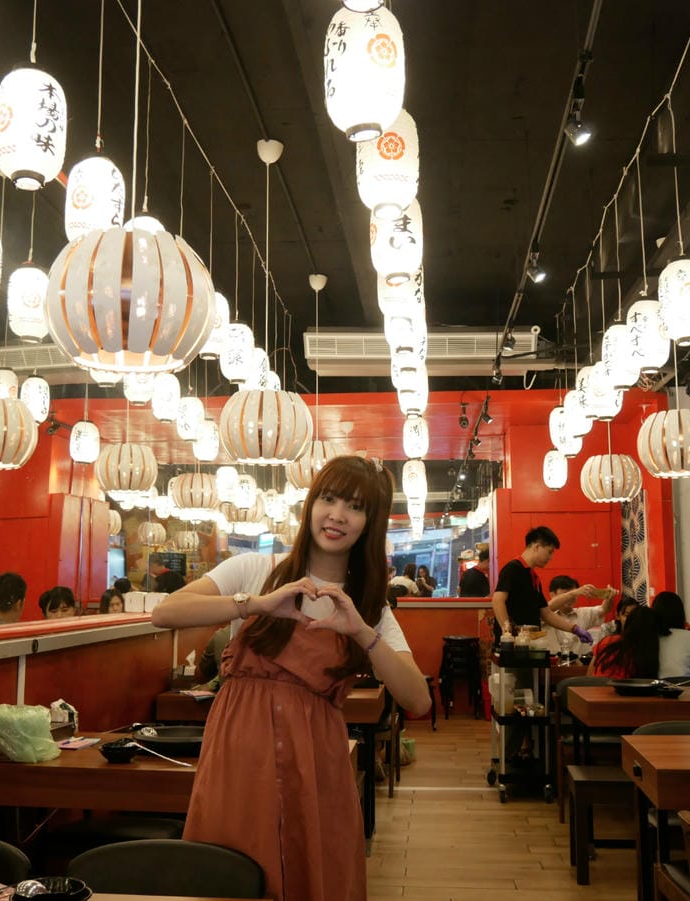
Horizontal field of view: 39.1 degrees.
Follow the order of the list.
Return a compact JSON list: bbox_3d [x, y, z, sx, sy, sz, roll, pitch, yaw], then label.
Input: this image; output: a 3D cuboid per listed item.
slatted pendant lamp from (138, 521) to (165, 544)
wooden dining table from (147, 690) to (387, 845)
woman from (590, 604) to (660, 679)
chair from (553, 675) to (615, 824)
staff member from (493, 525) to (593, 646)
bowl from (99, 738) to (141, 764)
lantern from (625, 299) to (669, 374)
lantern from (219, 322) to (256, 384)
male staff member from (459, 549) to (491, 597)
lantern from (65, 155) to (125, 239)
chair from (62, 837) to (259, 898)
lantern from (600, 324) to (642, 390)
[{"bbox_3d":[-3.278,1.405,16.354,0.490,0.380,0.490,1,-8,-11],"label":"slatted pendant lamp"},{"bbox_3d":[-0.370,1.664,5.158,1.170,0.750,0.700,-1,-8,5],"label":"wooden dining table"},{"bbox_3d":[1.861,1.615,6.350,0.460,1.190,0.680,0,-8,-3],"label":"woman"},{"bbox_3d":[1.458,1.705,5.585,0.520,0.760,0.520,-1,-8,5],"label":"chair"},{"bbox_3d":[1.403,1.435,6.900,0.600,1.720,0.500,-6,-10,33],"label":"staff member"},{"bbox_3d":[-0.740,0.996,3.204,0.143,0.057,0.143,1,-8,-13],"label":"bowl"},{"bbox_3d":[1.638,-0.615,5.243,0.220,0.390,0.220,-3,-8,18],"label":"lantern"},{"bbox_3d":[-0.676,-0.617,6.107,0.220,0.400,0.220,-1,-8,5],"label":"lantern"},{"bbox_3d":[1.704,2.078,11.921,0.450,1.710,0.500,4,-9,-26],"label":"male staff member"},{"bbox_3d":[-0.946,-0.929,3.680,0.220,0.400,0.220,-1,-8,5],"label":"lantern"},{"bbox_3d":[-0.428,1.222,1.906,0.550,0.760,0.530,-1,-8,5],"label":"chair"},{"bbox_3d":[1.650,-0.563,5.782,0.220,0.390,0.220,-2,-8,16],"label":"lantern"}]

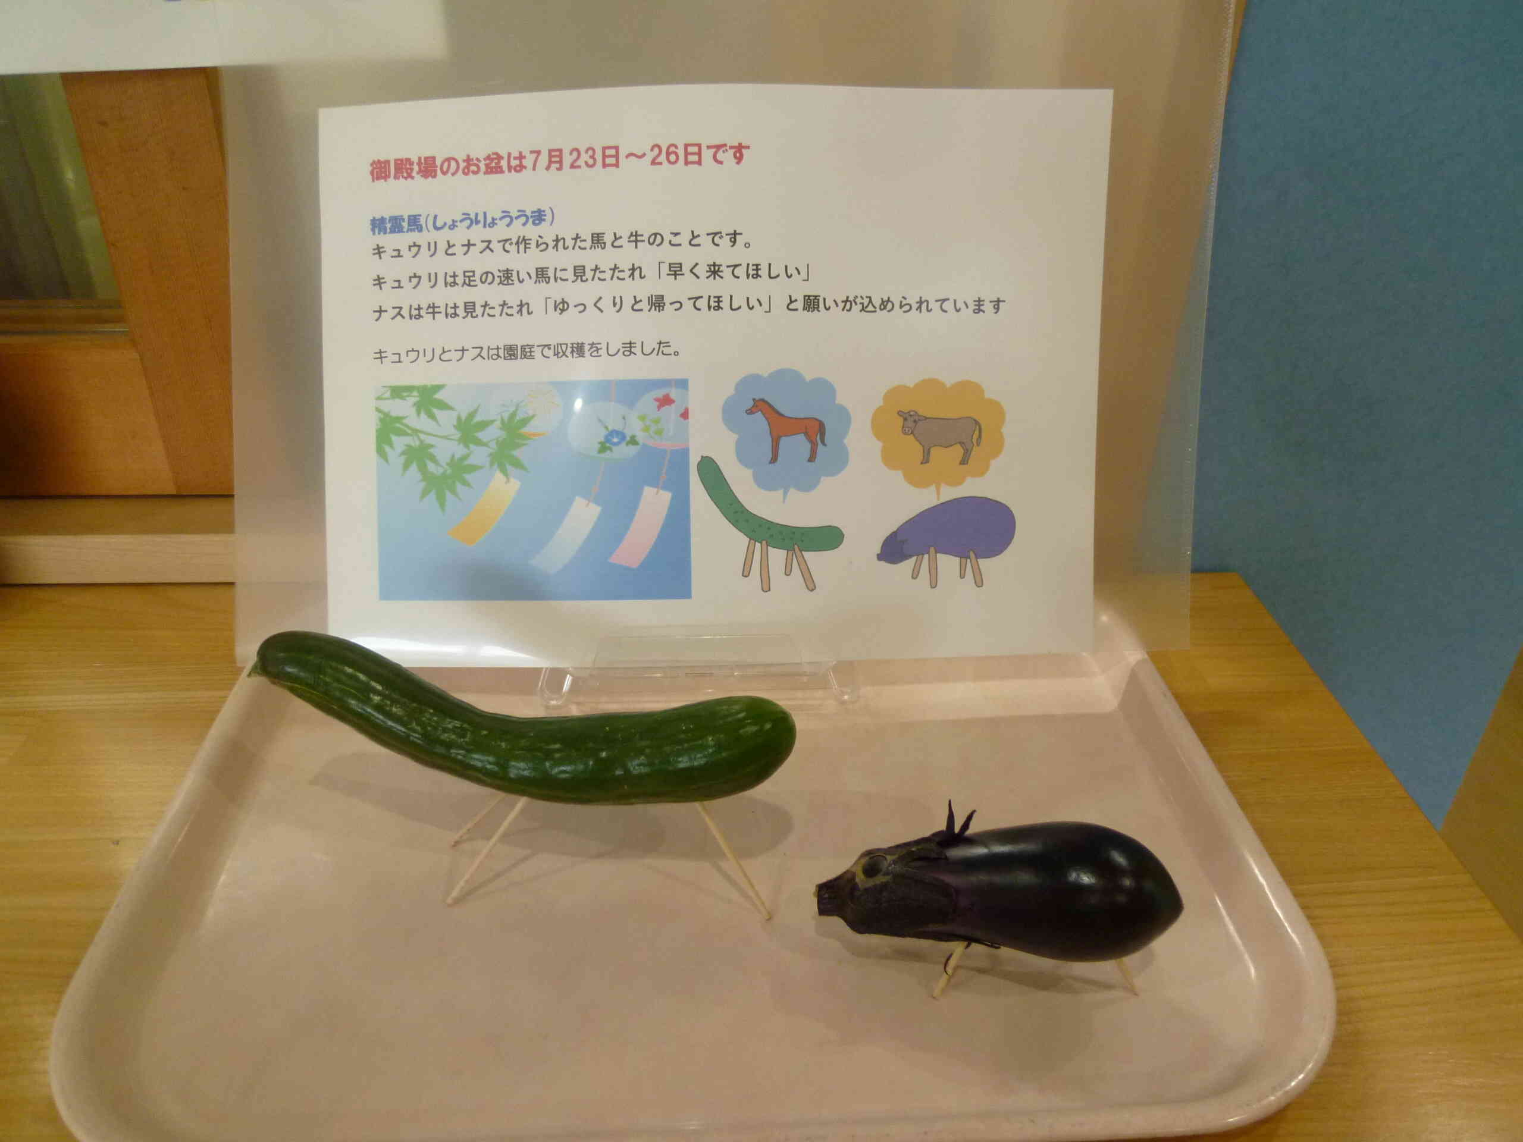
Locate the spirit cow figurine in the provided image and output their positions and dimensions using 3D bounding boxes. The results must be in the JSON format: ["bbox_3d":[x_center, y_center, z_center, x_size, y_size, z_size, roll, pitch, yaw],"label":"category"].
[{"bbox_3d":[0.071,0.092,0.308,0.110,0.070,0.042,0,32,-1],"label":"spirit cow figurine"}]

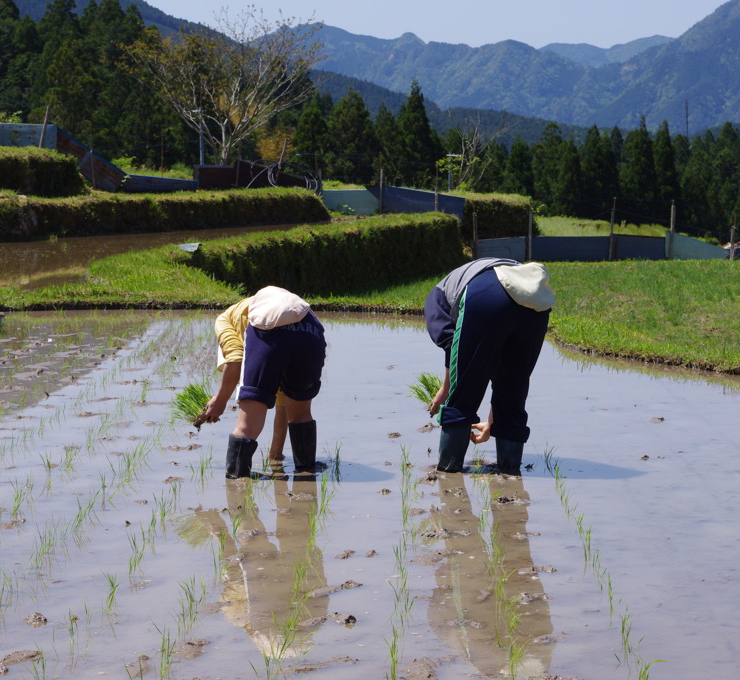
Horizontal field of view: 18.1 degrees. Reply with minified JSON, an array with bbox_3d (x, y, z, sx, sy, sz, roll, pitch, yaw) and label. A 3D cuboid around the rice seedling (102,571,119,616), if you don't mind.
[{"bbox_3d":[-0.749,0.734,6.715,0.055,0.141,0.050,0,4,0],"label":"rice seedling"}]

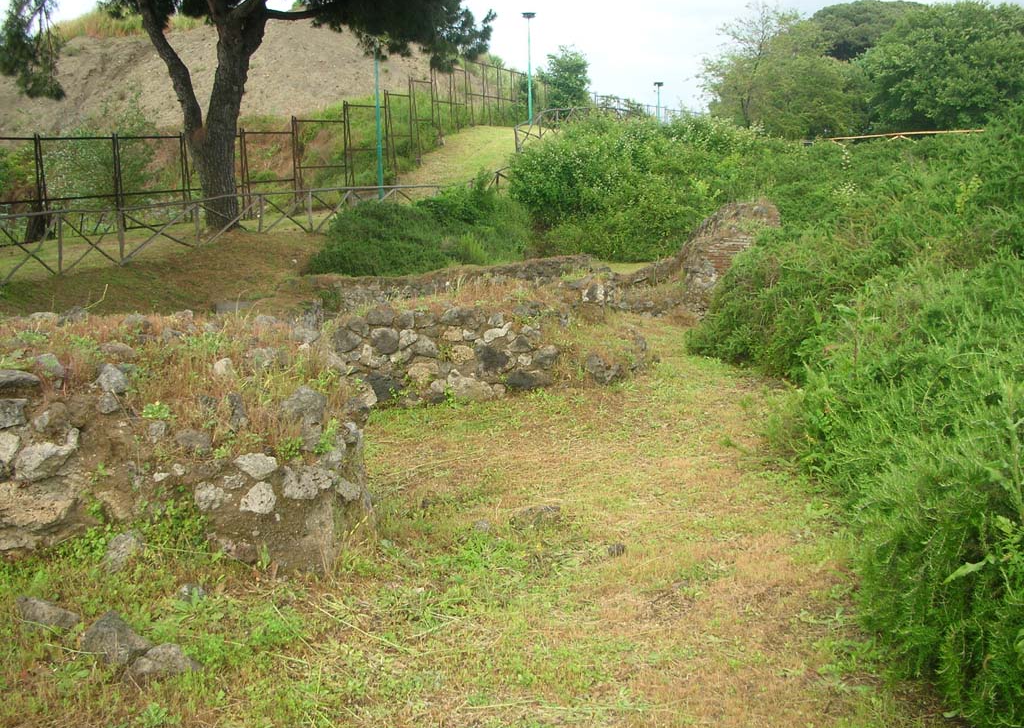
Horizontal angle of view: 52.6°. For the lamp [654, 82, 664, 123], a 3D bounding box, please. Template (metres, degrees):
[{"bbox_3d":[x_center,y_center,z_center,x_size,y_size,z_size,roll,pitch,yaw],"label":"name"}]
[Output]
[{"bbox_3d":[10.284,-17.135,72.348,0.650,5.000,0.600,-1,8,0],"label":"lamp"}]

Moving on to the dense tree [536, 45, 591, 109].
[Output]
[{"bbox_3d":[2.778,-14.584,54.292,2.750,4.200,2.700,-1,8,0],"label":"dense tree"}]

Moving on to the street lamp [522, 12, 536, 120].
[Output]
[{"bbox_3d":[0.819,-13.480,47.348,0.630,5.000,0.600,-1,8,0],"label":"street lamp"}]

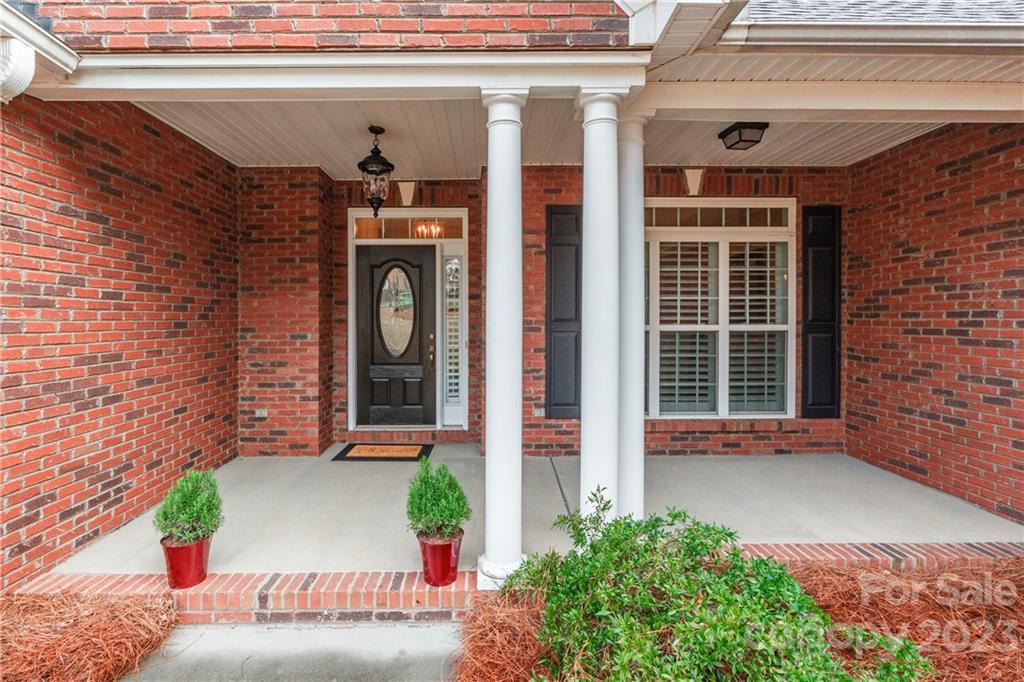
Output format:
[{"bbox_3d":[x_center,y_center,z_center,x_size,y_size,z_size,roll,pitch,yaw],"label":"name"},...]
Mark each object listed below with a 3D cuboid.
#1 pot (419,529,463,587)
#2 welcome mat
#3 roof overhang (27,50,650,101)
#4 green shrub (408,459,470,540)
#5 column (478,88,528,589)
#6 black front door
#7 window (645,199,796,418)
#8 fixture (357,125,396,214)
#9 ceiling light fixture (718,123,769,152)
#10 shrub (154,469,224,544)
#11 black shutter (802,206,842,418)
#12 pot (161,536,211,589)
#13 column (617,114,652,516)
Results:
[{"bbox_3d":[-0.374,1.130,2.400,0.243,0.220,0.243,0,2,-1],"label":"pot"},{"bbox_3d":[-1.300,1.147,4.670,0.910,0.015,0.570,0,1,-2],"label":"welcome mat"},{"bbox_3d":[-0.840,-1.295,2.230,2.980,0.160,0.200,0,2,-1],"label":"roof overhang"},{"bbox_3d":[-0.399,0.845,2.460,0.330,0.390,0.330,0,1,-2],"label":"green shrub"},{"bbox_3d":[-0.040,-0.020,2.480,0.265,2.600,0.265,0,1,-2],"label":"column"},{"bbox_3d":[-1.290,-0.060,5.080,0.905,2.030,0.055,0,2,-1],"label":"black front door"},{"bbox_3d":[1.840,-0.327,4.600,2.070,2.210,0.100,0,2,-1],"label":"window"},{"bbox_3d":[-1.095,-1.370,3.670,0.285,0.710,0.285,0,2,-1],"label":"fixture"},{"bbox_3d":[1.830,-1.620,3.620,0.250,0.135,0.250,0,1,-2],"label":"ceiling light fixture"},{"bbox_3d":[-1.740,0.882,2.450,0.320,0.380,0.320,0,1,-2],"label":"shrub"},{"bbox_3d":[3.066,-0.282,4.500,0.376,2.090,0.040,0,1,-2],"label":"black shutter"},{"bbox_3d":[-1.700,1.145,2.390,0.238,0.218,0.238,0,2,0],"label":"pot"},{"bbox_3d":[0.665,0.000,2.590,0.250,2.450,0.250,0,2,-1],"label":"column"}]

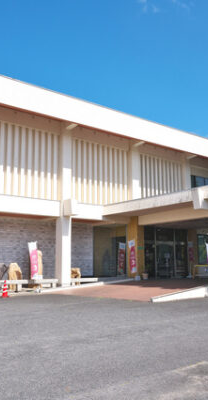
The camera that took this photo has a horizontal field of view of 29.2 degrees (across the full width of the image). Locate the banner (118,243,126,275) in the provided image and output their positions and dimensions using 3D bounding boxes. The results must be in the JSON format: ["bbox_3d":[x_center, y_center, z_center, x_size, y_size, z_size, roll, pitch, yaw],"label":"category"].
[{"bbox_3d":[1.002,3.349,22.900,0.600,1.800,0.100,3,-10,-20],"label":"banner"}]

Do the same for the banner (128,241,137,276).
[{"bbox_3d":[1.613,3.192,22.400,0.570,1.800,0.100,4,-11,-28],"label":"banner"}]

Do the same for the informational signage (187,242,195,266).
[{"bbox_3d":[5.406,3.344,25.000,0.550,1.600,0.100,6,-12,-35],"label":"informational signage"}]

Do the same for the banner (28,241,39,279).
[{"bbox_3d":[-3.323,2.811,18.800,0.600,1.800,0.120,-1,-10,0],"label":"banner"}]

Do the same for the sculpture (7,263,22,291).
[{"bbox_3d":[-4.193,3.576,18.700,0.700,1.270,0.520,7,-12,-38],"label":"sculpture"}]

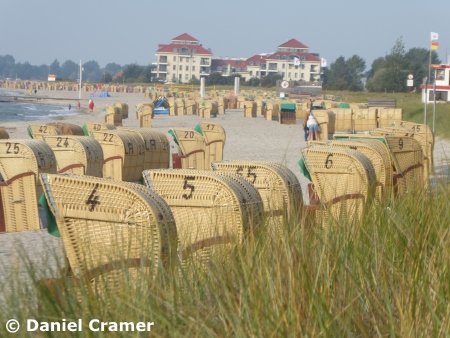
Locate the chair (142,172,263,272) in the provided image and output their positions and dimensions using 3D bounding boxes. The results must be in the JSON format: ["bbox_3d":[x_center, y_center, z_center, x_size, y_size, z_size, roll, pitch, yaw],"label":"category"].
[{"bbox_3d":[-0.179,0.833,21.700,0.930,1.600,1.200,2,2,8],"label":"chair"}]

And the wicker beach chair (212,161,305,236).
[{"bbox_3d":[0.405,0.727,29.300,0.930,1.600,1.200,2,2,9],"label":"wicker beach chair"}]

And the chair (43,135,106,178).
[{"bbox_3d":[-3.274,0.061,52.000,1.020,1.520,1.180,1,2,13],"label":"chair"}]

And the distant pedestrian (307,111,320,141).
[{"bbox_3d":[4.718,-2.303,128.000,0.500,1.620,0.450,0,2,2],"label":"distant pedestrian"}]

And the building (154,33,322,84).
[{"bbox_3d":[4.191,-35.377,792.000,55.000,17.000,25.000,1,2,0],"label":"building"}]

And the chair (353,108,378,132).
[{"bbox_3d":[7.810,-2.570,135.000,1.180,1.570,0.950,0,2,-5],"label":"chair"}]

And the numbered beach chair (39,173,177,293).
[{"bbox_3d":[-0.881,0.851,18.500,0.950,1.580,1.200,2,2,4],"label":"numbered beach chair"}]

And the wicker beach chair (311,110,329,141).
[{"bbox_3d":[5.261,-2.314,128.000,0.920,1.580,1.180,1,2,22],"label":"wicker beach chair"}]

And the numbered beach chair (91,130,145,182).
[{"bbox_3d":[-2.609,-0.153,59.500,0.920,1.550,1.180,1,2,22],"label":"numbered beach chair"}]

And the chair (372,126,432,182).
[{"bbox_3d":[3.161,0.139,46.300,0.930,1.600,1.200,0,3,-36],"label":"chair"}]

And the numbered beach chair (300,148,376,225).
[{"bbox_3d":[1.517,0.530,31.700,0.900,1.600,1.200,2,2,9],"label":"numbered beach chair"}]

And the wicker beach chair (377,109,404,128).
[{"bbox_3d":[9.079,-2.507,132.000,1.180,1.570,0.950,0,2,-4],"label":"wicker beach chair"}]

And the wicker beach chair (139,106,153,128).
[{"bbox_3d":[-5.744,-3.804,176.000,0.920,1.600,1.200,1,2,-4],"label":"wicker beach chair"}]

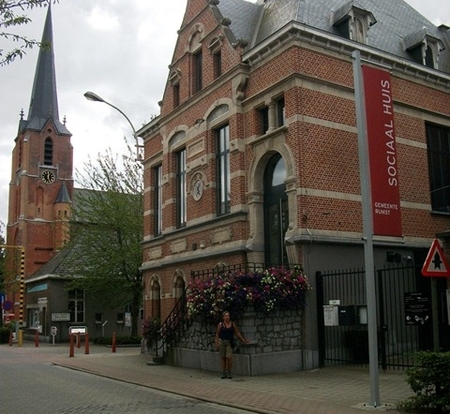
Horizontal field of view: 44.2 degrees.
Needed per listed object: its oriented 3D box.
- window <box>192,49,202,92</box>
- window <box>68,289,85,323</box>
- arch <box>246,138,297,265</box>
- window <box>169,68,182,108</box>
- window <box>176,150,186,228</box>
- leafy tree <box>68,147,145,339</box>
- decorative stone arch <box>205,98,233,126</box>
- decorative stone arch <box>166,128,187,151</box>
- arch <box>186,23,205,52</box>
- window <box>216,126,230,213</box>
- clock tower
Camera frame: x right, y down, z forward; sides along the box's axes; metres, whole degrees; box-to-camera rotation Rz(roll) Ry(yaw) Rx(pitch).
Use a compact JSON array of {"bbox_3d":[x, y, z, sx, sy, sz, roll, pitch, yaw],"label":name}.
[{"bbox_3d":[-0.944,-5.281,21.532,0.217,1.559,0.708,6,-13,-32],"label":"window"},{"bbox_3d":[-10.132,6.802,37.922,1.161,2.275,0.217,9,-15,-41],"label":"window"},{"bbox_3d":[1.531,0.046,17.102,0.492,4.334,2.561,6,-13,-32],"label":"arch"},{"bbox_3d":[-1.993,-4.865,23.026,0.236,1.542,0.763,6,-13,-32],"label":"window"},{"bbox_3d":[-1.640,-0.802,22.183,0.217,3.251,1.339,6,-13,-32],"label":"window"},{"bbox_3d":[-5.828,1.995,34.156,7.000,12.234,6.800,6,-13,-31],"label":"leafy tree"},{"bbox_3d":[-0.162,-3.402,19.771,0.325,0.778,1.830,6,-13,-32],"label":"decorative stone arch"},{"bbox_3d":[-1.953,-2.833,23.042,0.280,0.950,1.800,6,-13,-31],"label":"decorative stone arch"},{"bbox_3d":[-1.193,-6.860,22.517,0.280,0.970,1.550,6,-13,-31],"label":"arch"},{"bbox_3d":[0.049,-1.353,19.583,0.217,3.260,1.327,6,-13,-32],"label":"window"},{"bbox_3d":[-23.066,-6.085,69.601,6.800,42.331,6.800,6,-13,-31],"label":"clock tower"}]

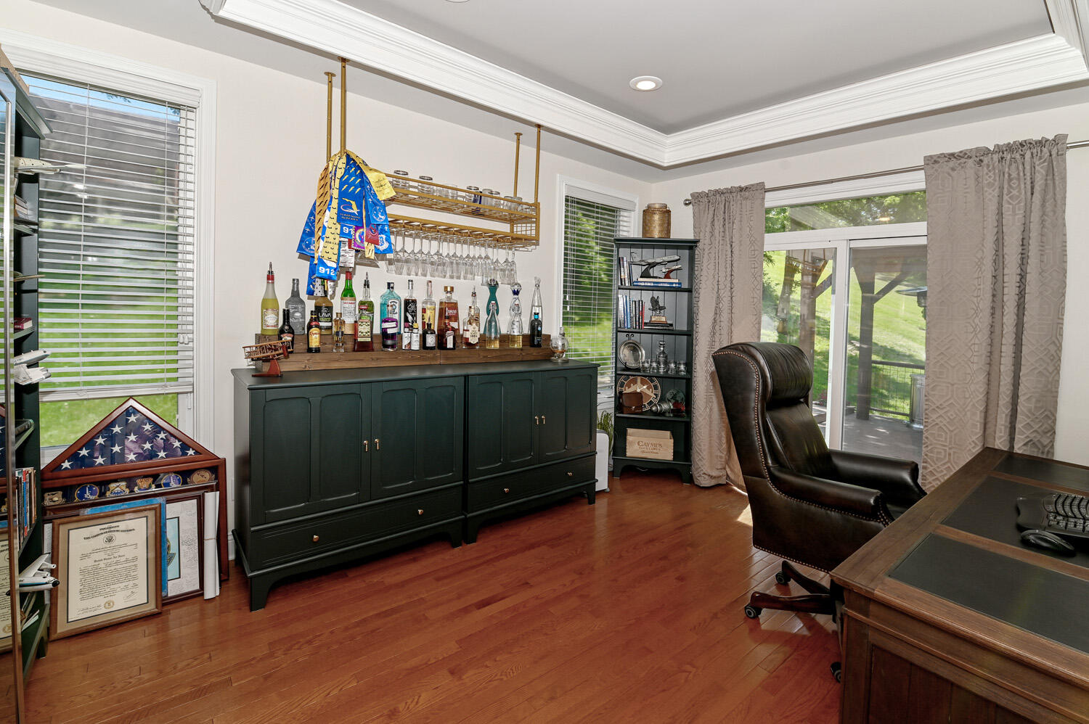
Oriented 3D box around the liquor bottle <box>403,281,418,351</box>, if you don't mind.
[{"bbox_3d":[-0.753,-0.264,2.540,0.078,0.391,0.076,-1,5,-31],"label":"liquor bottle"}]

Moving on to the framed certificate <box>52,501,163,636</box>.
[{"bbox_3d":[-1.757,0.830,1.829,0.335,0.440,0.030,-1,-11,-31],"label":"framed certificate"}]

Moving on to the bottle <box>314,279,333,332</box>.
[{"bbox_3d":[-1.151,-0.280,2.368,0.091,0.285,0.091,-3,7,-38],"label":"bottle"}]

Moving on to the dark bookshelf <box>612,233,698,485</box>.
[{"bbox_3d":[0.956,-0.015,4.013,0.755,2.080,0.360,2,4,7],"label":"dark bookshelf"}]

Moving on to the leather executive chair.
[{"bbox_3d":[1.227,0.550,2.023,0.794,1.176,0.676,6,7,42],"label":"leather executive chair"}]

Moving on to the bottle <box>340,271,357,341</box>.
[{"bbox_3d":[-1.053,-0.314,2.440,0.085,0.348,0.085,-3,7,-38],"label":"bottle"}]

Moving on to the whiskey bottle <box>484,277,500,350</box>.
[{"bbox_3d":[-0.336,-0.311,2.884,0.098,0.444,0.098,2,5,0],"label":"whiskey bottle"}]

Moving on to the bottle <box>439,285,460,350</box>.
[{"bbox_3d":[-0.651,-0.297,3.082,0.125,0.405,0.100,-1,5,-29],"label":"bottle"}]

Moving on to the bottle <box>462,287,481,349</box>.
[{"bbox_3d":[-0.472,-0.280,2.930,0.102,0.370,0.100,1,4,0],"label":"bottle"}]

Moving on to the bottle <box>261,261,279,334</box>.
[{"bbox_3d":[-1.343,-0.306,2.216,0.085,0.355,0.085,-3,7,-38],"label":"bottle"}]

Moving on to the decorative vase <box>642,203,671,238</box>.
[{"bbox_3d":[0.916,-1.145,3.712,0.237,0.320,0.237,2,5,9],"label":"decorative vase"}]

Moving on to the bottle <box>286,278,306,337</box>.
[{"bbox_3d":[-1.212,-0.269,2.218,0.095,0.279,0.080,-1,6,-35],"label":"bottle"}]

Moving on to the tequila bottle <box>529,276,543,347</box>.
[{"bbox_3d":[-0.063,-0.385,3.512,0.095,0.500,0.095,-1,5,-26],"label":"tequila bottle"}]

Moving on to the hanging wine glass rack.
[{"bbox_3d":[-0.615,-1.208,2.831,1.258,0.832,0.261,-2,5,-36],"label":"hanging wine glass rack"}]

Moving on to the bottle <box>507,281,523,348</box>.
[{"bbox_3d":[-0.218,-0.353,3.399,0.110,0.465,0.110,1,4,0],"label":"bottle"}]

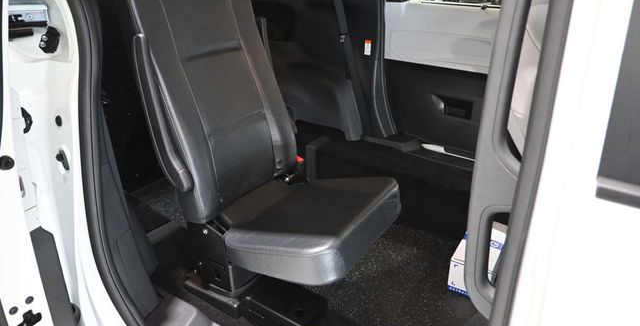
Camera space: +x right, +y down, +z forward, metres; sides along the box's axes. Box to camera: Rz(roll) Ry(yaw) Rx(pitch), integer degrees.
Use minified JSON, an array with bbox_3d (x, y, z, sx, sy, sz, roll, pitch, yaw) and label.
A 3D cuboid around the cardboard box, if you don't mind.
[{"bbox_3d":[0.695,0.400,1.737,0.235,0.150,0.360,16,29,29],"label":"cardboard box"}]

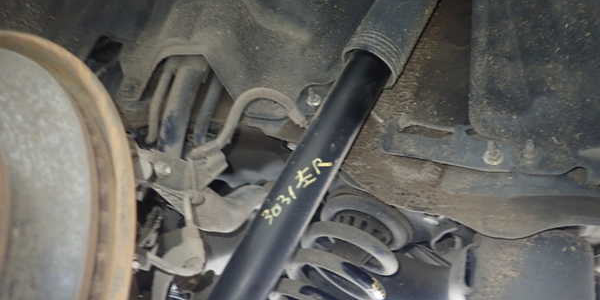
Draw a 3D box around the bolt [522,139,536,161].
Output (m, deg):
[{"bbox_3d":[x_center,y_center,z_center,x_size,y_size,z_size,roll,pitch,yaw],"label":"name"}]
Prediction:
[{"bbox_3d":[0.233,0.001,0.440,0.016,0.016,0.021,2,-36,9],"label":"bolt"}]

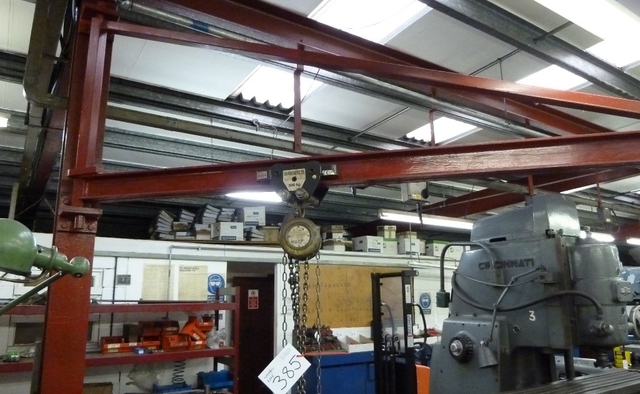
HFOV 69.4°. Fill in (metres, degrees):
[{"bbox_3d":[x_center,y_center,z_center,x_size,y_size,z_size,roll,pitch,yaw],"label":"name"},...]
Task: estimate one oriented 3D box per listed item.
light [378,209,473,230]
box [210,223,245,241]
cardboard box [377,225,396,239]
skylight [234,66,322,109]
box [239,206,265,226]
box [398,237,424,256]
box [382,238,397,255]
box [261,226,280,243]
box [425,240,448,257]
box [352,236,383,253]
[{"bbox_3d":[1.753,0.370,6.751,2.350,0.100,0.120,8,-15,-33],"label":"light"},{"bbox_3d":[-1.480,0.579,7.416,0.380,0.288,0.355,8,-15,-33],"label":"box"},{"bbox_3d":[1.247,0.684,8.723,0.290,0.232,0.250,8,-15,-33],"label":"cardboard box"},{"bbox_3d":[-0.462,-1.072,4.777,0.750,0.060,0.900,8,-15,-33],"label":"skylight"},{"bbox_3d":[-1.159,0.355,7.690,0.380,0.289,0.355,8,-15,-33],"label":"box"},{"bbox_3d":[1.647,0.982,8.832,0.380,0.293,0.355,8,-15,-33],"label":"box"},{"bbox_3d":[1.200,0.952,8.691,0.380,0.290,0.355,8,-15,-33],"label":"box"},{"bbox_3d":[-0.852,0.648,7.643,0.290,0.228,0.250,8,-15,-33],"label":"box"},{"bbox_3d":[2.276,1.052,9.187,0.380,0.293,0.355,8,-15,-33],"label":"box"},{"bbox_3d":[0.907,0.902,8.501,0.380,0.290,0.355,8,-15,-33],"label":"box"}]

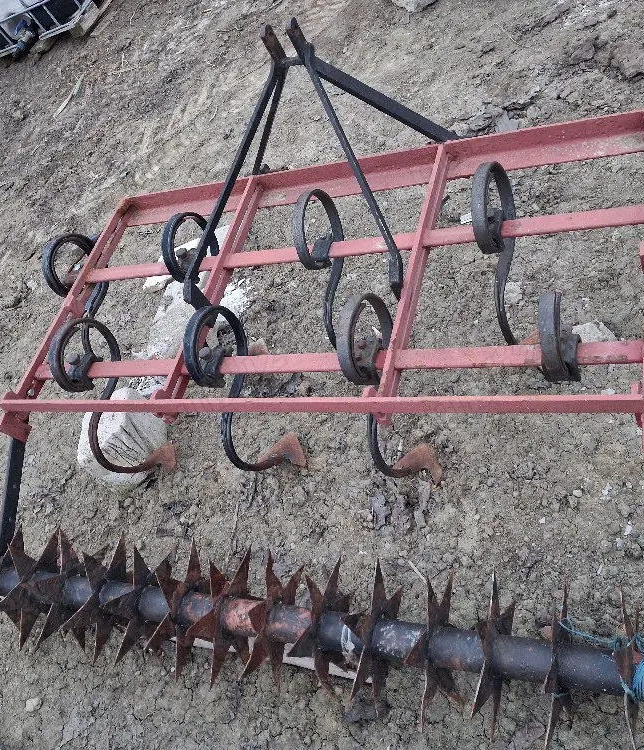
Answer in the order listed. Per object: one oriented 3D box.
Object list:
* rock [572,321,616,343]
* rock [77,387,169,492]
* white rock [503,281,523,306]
[{"bbox_3d":[0.686,-0.098,1.957,0.115,0.055,0.095,-3,53,29],"label":"rock"},{"bbox_3d":[-0.627,0.203,2.414,0.185,0.205,0.235,-3,53,29],"label":"rock"},{"bbox_3d":[0.526,-0.223,2.162,0.066,0.042,0.072,-3,53,29],"label":"white rock"}]

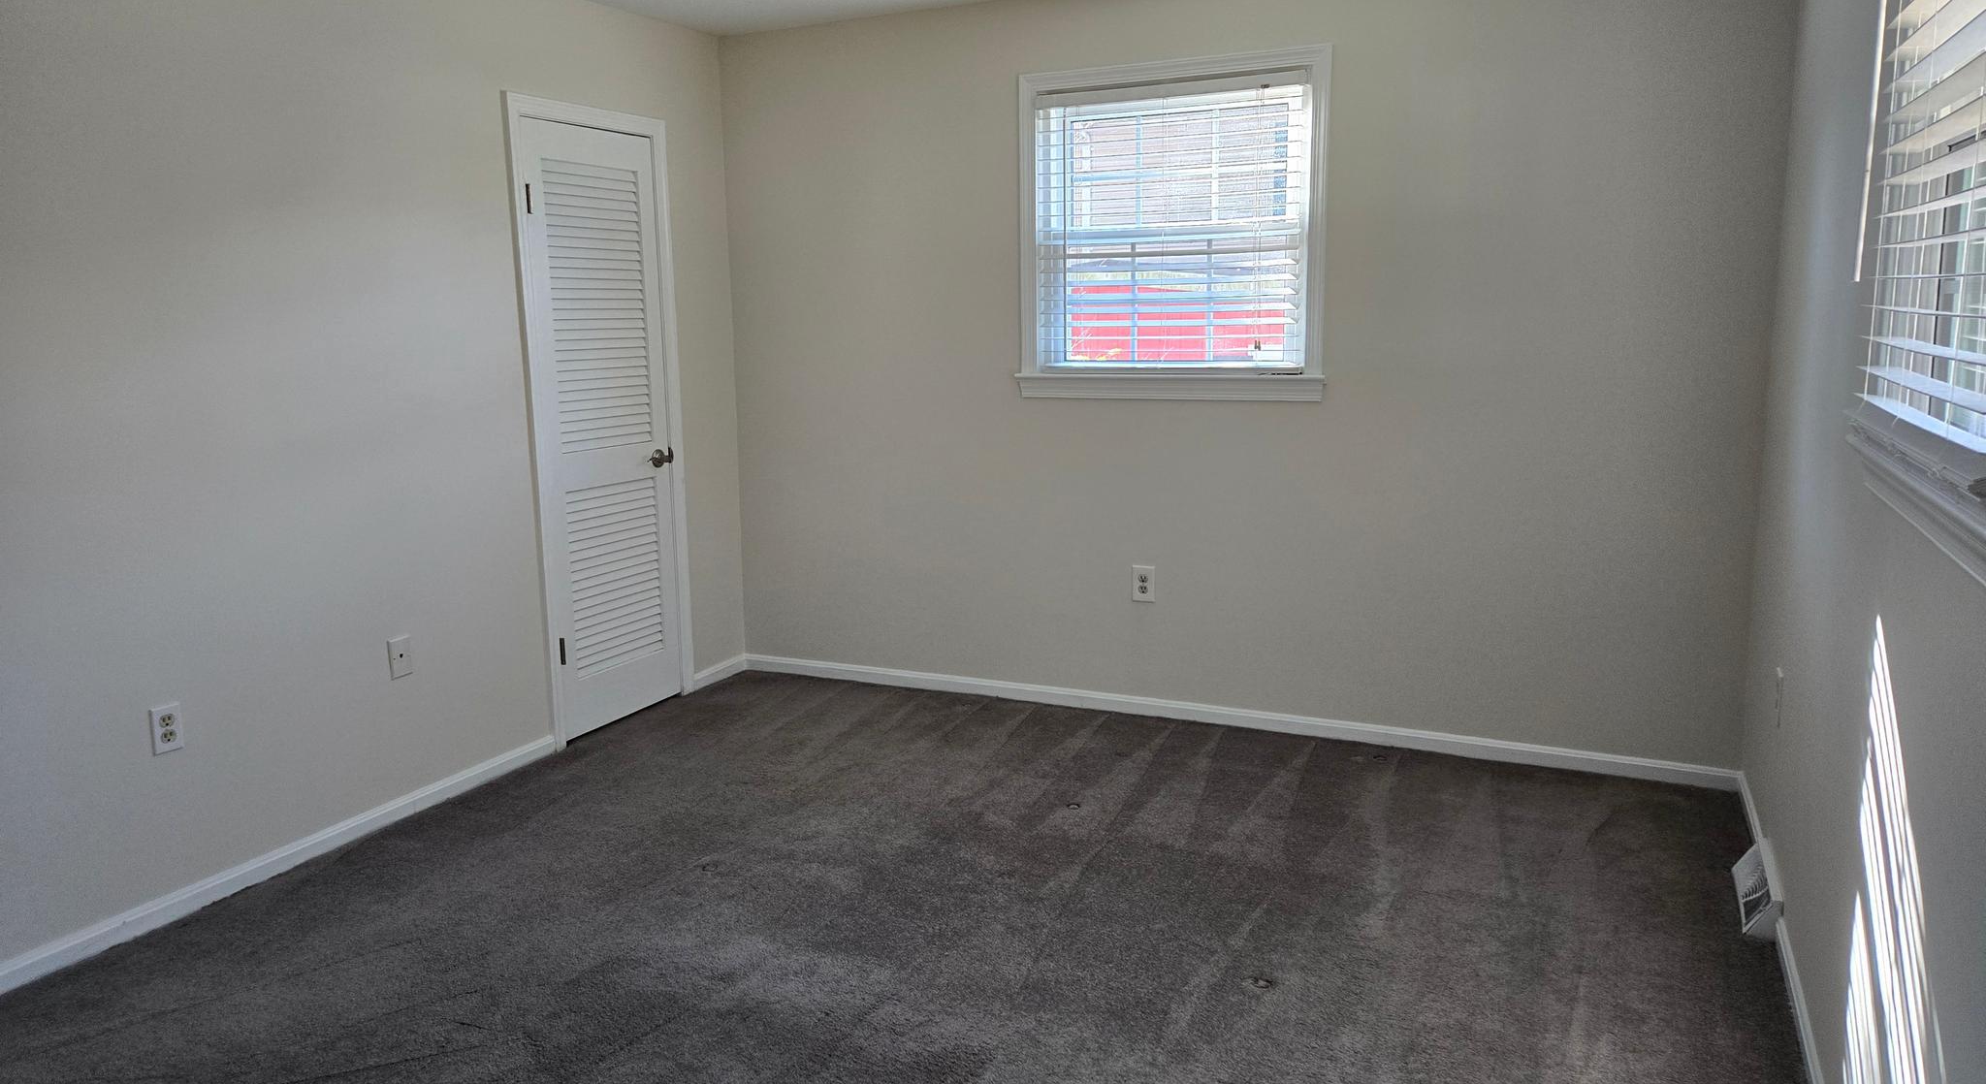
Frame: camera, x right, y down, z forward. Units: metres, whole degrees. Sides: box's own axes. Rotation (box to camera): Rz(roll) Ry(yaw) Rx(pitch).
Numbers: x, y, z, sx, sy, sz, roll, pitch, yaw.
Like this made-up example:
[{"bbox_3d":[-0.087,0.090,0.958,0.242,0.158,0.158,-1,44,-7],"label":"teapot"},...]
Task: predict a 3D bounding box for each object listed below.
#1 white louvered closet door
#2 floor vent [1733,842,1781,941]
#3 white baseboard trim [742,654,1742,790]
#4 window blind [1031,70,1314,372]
[{"bbox_3d":[-1.331,-0.375,4.542,0.040,2.020,0.610,3,11,25],"label":"white louvered closet door"},{"bbox_3d":[1.786,0.802,3.089,0.072,0.105,0.375,3,11,25],"label":"floor vent"},{"bbox_3d":[0.593,0.593,4.592,3.512,0.068,0.015,4,11,25],"label":"white baseboard trim"},{"bbox_3d":[0.569,-1.026,4.339,0.905,0.925,0.060,3,11,25],"label":"window blind"}]

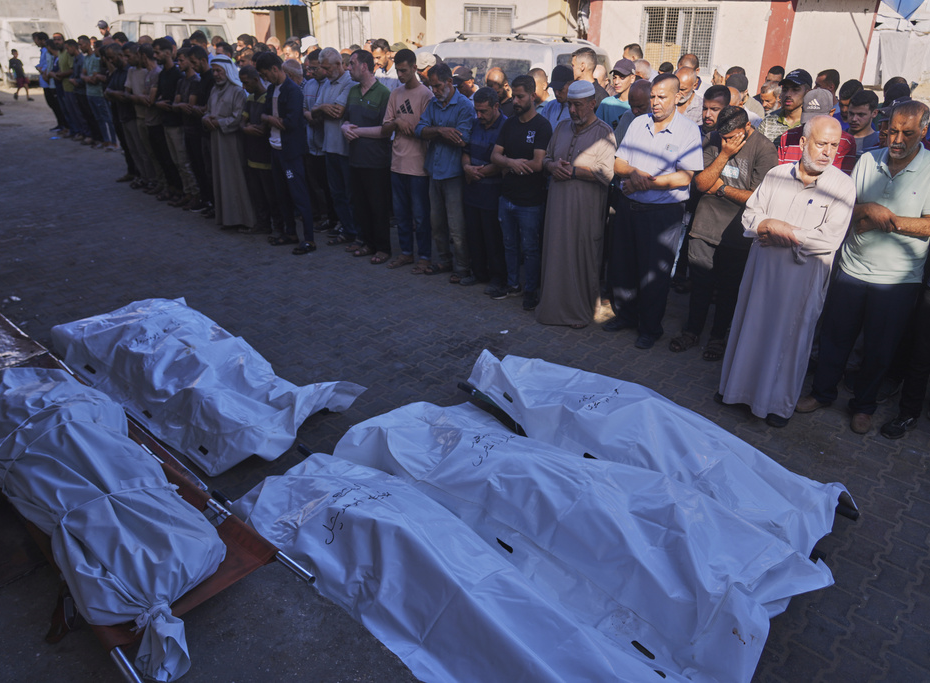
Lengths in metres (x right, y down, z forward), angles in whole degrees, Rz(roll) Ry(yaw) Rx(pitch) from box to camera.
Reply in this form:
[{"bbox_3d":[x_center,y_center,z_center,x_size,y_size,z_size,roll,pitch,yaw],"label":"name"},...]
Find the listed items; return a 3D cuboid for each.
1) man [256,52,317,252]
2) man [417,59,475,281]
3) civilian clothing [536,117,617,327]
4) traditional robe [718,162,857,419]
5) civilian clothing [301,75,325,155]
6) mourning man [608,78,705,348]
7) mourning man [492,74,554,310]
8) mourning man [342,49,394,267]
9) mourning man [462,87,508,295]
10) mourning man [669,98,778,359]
[{"bbox_3d":[-1.685,-1.770,6.481,0.400,1.764,0.500,-23,34,-36],"label":"man"},{"bbox_3d":[-0.138,-1.399,5.727,0.520,1.727,0.390,20,33,35],"label":"man"},{"bbox_3d":[0.804,-0.835,4.863,0.540,1.461,0.400,17,32,32],"label":"civilian clothing"},{"bbox_3d":[1.746,-0.280,3.793,0.580,1.395,0.430,18,32,33],"label":"traditional robe"},{"bbox_3d":[-1.452,-2.220,6.765,0.340,0.720,0.500,-23,34,-38],"label":"civilian clothing"},{"bbox_3d":[1.265,-0.875,4.616,0.550,1.739,0.390,17,32,32],"label":"mourning man"},{"bbox_3d":[0.443,-1.125,5.149,0.380,1.680,0.520,-23,34,-38],"label":"mourning man"},{"bbox_3d":[-0.844,-1.633,6.101,0.500,1.770,0.370,16,30,30],"label":"mourning man"},{"bbox_3d":[0.184,-1.233,5.511,0.480,1.613,0.370,20,33,35],"label":"mourning man"},{"bbox_3d":[1.668,-0.704,4.404,0.520,1.610,0.420,21,34,37],"label":"mourning man"}]

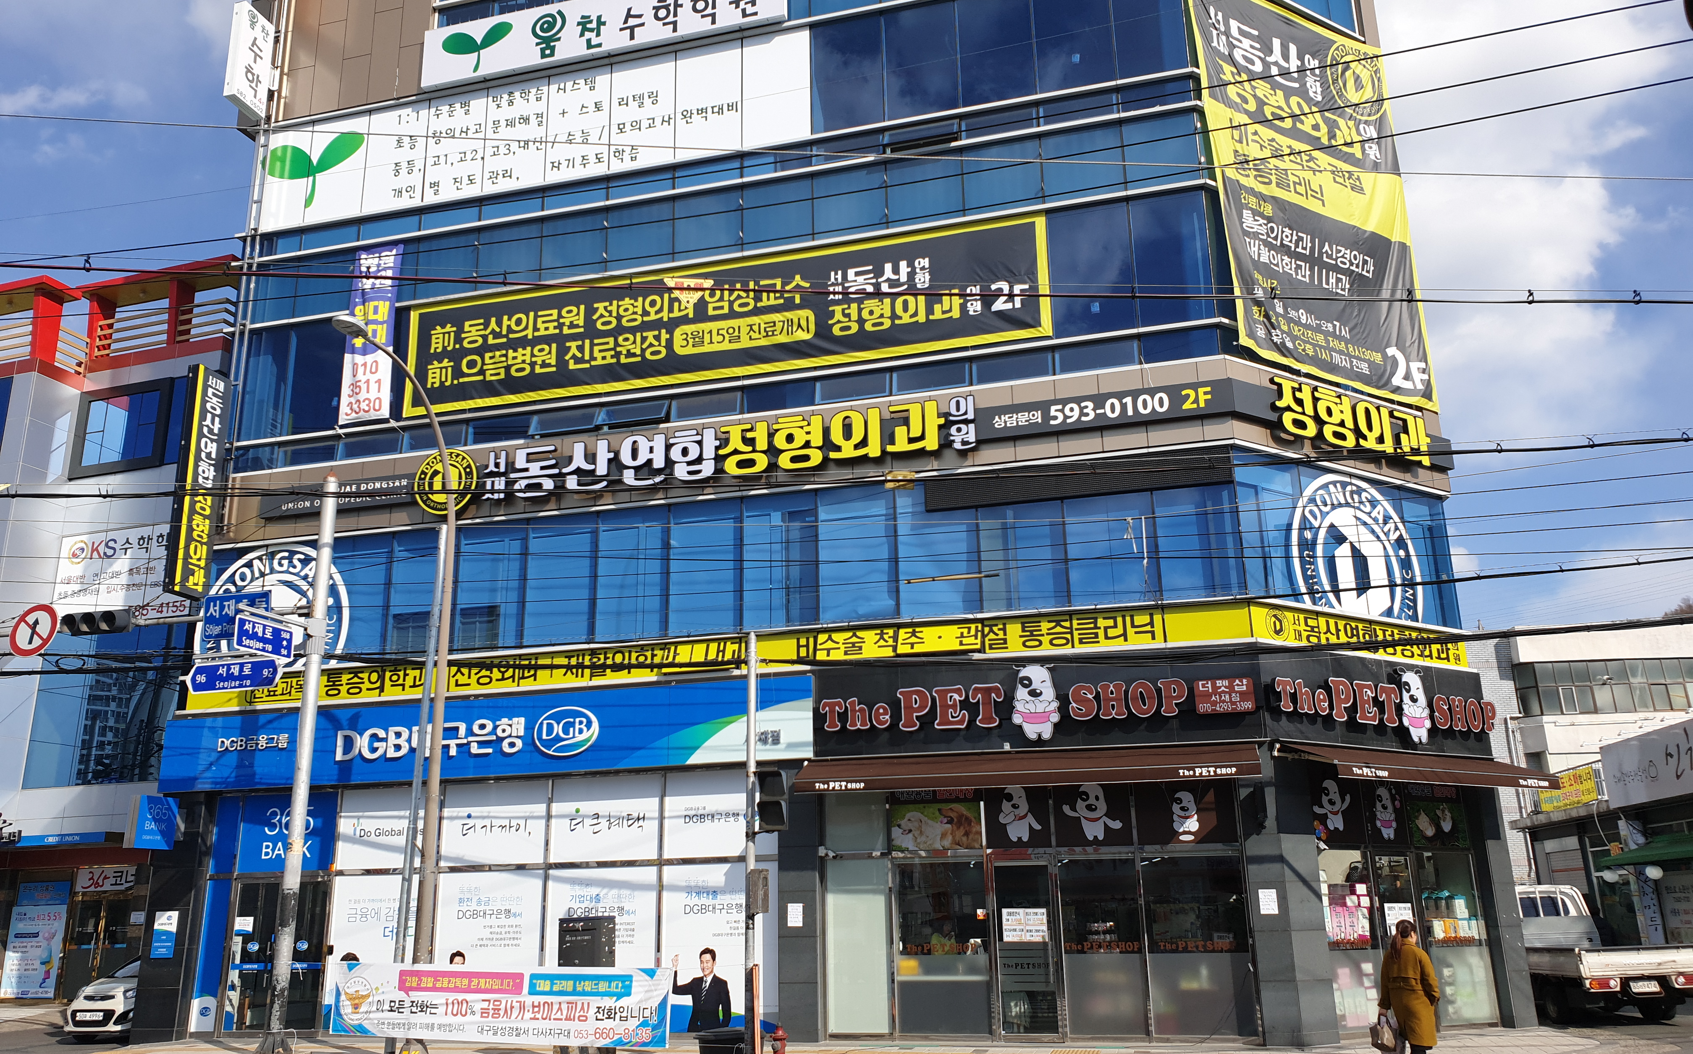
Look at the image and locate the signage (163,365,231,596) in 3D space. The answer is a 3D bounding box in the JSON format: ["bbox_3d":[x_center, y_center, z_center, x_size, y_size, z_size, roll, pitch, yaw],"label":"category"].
[{"bbox_3d":[-11.160,-0.765,21.938,0.217,4.041,0.771,-5,-16,14],"label":"signage"}]

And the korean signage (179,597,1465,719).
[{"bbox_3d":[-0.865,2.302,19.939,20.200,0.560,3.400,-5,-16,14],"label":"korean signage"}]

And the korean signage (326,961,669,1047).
[{"bbox_3d":[-4.569,6.126,16.369,5.100,0.900,0.050,-7,-17,18],"label":"korean signage"}]

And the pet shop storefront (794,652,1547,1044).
[{"bbox_3d":[4.532,4.379,17.509,9.800,4.850,4.000,-5,-16,14],"label":"pet shop storefront"}]

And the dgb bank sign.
[{"bbox_3d":[-5.756,3.225,19.380,11.000,1.160,0.200,-5,-16,14],"label":"dgb bank sign"}]

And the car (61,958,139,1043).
[{"bbox_3d":[-11.489,7.901,21.862,1.600,1.490,3.600,-5,-16,14],"label":"car"}]

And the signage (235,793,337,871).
[{"bbox_3d":[-8.976,4.905,20.384,1.800,1.240,0.080,-5,-16,14],"label":"signage"}]

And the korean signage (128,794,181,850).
[{"bbox_3d":[-10.756,4.589,19.763,0.220,0.800,0.790,-5,-16,14],"label":"korean signage"}]

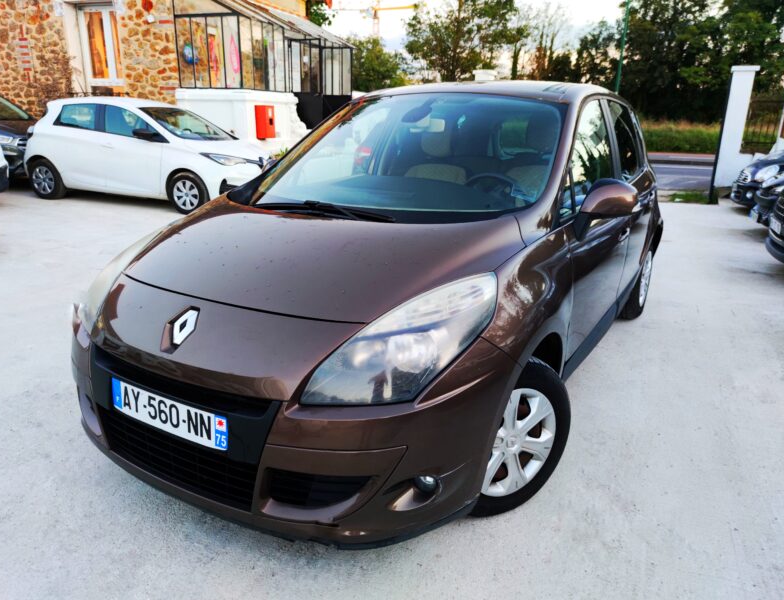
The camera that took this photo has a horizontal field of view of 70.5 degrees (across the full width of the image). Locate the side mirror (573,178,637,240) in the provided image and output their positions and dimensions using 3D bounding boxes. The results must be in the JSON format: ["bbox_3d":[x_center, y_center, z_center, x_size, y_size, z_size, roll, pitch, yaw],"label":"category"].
[{"bbox_3d":[0.839,-0.360,2.178,0.240,0.210,0.160,10,19,30],"label":"side mirror"}]

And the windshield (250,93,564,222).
[{"bbox_3d":[0.016,-0.673,2.533,1.420,0.160,1.100,10,48,30],"label":"windshield"}]

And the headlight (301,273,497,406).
[{"bbox_3d":[0.066,0.116,1.594,0.360,0.280,0.600,10,19,30],"label":"headlight"}]

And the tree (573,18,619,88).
[{"bbox_3d":[14.726,-15.325,40.563,3.600,9.593,3.600,6,17,18],"label":"tree"}]

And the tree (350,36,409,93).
[{"bbox_3d":[-0.797,-8.014,22.635,3.600,4.900,3.600,0,17,-2],"label":"tree"}]

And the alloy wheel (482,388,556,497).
[{"bbox_3d":[0.393,0.487,1.972,0.420,0.420,0.150,-8,18,-26],"label":"alloy wheel"}]

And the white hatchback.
[{"bbox_3d":[-3.800,-2.360,8.860,4.080,1.560,1.760,5,18,16],"label":"white hatchback"}]

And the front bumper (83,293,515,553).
[{"bbox_3d":[-0.523,0.353,1.942,1.780,0.580,0.650,10,19,30],"label":"front bumper"}]

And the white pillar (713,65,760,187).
[{"bbox_3d":[6.821,-3.412,11.014,0.480,2.371,0.480,7,17,20],"label":"white pillar"}]

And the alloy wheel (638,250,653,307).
[{"bbox_3d":[1.861,-0.164,4.190,0.150,0.420,0.420,10,19,30],"label":"alloy wheel"}]

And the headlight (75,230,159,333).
[{"bbox_3d":[-1.023,-0.074,2.197,0.360,0.320,0.560,12,20,36],"label":"headlight"}]

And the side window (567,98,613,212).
[{"bbox_3d":[0.953,-0.708,2.655,0.070,0.500,0.920,-8,10,34],"label":"side window"}]

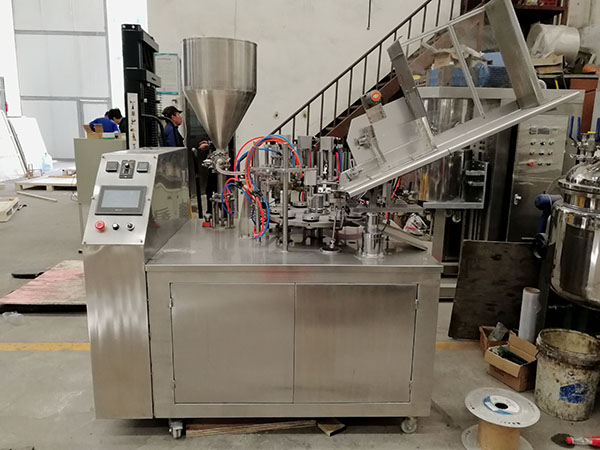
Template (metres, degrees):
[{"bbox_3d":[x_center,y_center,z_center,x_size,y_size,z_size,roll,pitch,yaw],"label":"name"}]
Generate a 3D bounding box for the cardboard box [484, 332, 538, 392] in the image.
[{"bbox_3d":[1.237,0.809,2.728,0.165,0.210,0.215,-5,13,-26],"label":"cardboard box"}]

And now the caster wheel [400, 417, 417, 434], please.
[{"bbox_3d":[0.526,0.949,2.235,0.080,0.104,0.045,1,11,-2],"label":"caster wheel"}]

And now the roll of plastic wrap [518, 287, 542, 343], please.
[{"bbox_3d":[1.465,0.639,2.982,0.104,0.450,0.104,1,11,0],"label":"roll of plastic wrap"}]

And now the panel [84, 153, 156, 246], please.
[{"bbox_3d":[-0.786,-0.124,2.067,0.257,0.460,0.040,1,-27,-2],"label":"panel"}]

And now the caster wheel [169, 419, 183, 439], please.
[{"bbox_3d":[-0.570,0.941,2.177,0.060,0.104,0.085,1,11,-2],"label":"caster wheel"}]

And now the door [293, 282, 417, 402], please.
[{"bbox_3d":[0.245,0.536,2.107,0.540,0.572,0.020,1,11,-2],"label":"door"}]

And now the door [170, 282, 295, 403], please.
[{"bbox_3d":[-0.293,0.531,2.085,0.540,0.572,0.020,1,11,-2],"label":"door"}]

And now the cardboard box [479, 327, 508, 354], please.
[{"bbox_3d":[1.306,0.783,3.041,0.220,0.140,0.200,3,11,8],"label":"cardboard box"}]

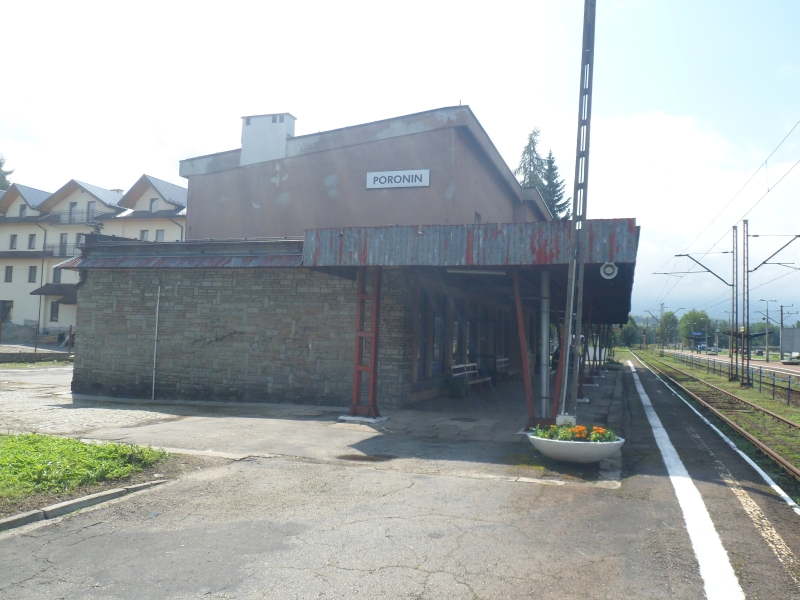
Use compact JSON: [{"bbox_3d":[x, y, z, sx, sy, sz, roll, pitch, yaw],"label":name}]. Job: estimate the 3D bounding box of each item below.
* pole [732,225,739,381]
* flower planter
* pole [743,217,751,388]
[{"bbox_3d":[18.447,0.201,34.349,0.390,8.500,0.300,1,-4,20],"label":"pole"},{"bbox_3d":[2.258,1.920,7.991,1.240,0.300,1.200,1,-4,20],"label":"flower planter"},{"bbox_3d":[17.273,0.153,31.159,0.400,8.400,0.300,1,-4,20],"label":"pole"}]

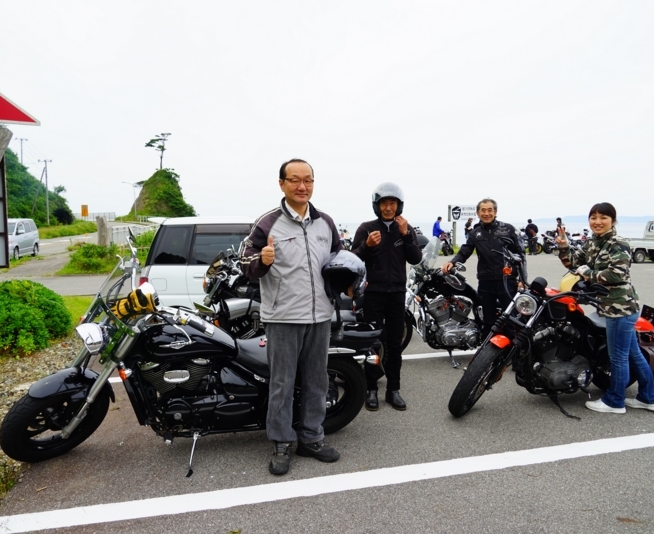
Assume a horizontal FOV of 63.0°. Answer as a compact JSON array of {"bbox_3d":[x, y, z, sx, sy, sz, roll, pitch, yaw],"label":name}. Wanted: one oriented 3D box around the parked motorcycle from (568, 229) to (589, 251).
[{"bbox_3d":[12.017,-1.159,25.491,2.100,1.180,0.800,-4,6,-37],"label":"parked motorcycle"}]

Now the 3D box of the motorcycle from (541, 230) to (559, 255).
[{"bbox_3d":[11.650,-1.201,26.491,2.050,1.120,0.750,-2,5,-20],"label":"motorcycle"}]

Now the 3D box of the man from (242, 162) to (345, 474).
[{"bbox_3d":[-0.215,0.270,3.073,0.580,1.725,0.420,-1,5,-14],"label":"man"}]

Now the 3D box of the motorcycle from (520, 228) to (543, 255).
[{"bbox_3d":[9.740,-1.194,25.789,2.100,1.180,0.780,-3,5,-30],"label":"motorcycle"}]

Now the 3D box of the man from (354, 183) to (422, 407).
[{"bbox_3d":[0.445,0.212,4.061,0.520,1.680,0.400,0,5,3],"label":"man"}]

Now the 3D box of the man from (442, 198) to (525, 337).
[{"bbox_3d":[1.457,0.165,5.000,0.740,1.620,0.450,1,5,12],"label":"man"}]

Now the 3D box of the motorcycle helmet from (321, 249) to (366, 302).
[{"bbox_3d":[0.096,0.046,3.094,0.255,0.285,0.320,2,5,20],"label":"motorcycle helmet"}]

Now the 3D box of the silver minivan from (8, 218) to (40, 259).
[{"bbox_3d":[-15.300,-1.341,25.577,1.700,1.830,4.450,-1,5,-13],"label":"silver minivan"}]

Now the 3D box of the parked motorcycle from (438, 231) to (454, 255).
[{"bbox_3d":[5.520,-1.086,24.795,0.780,1.170,2.050,2,5,25],"label":"parked motorcycle"}]

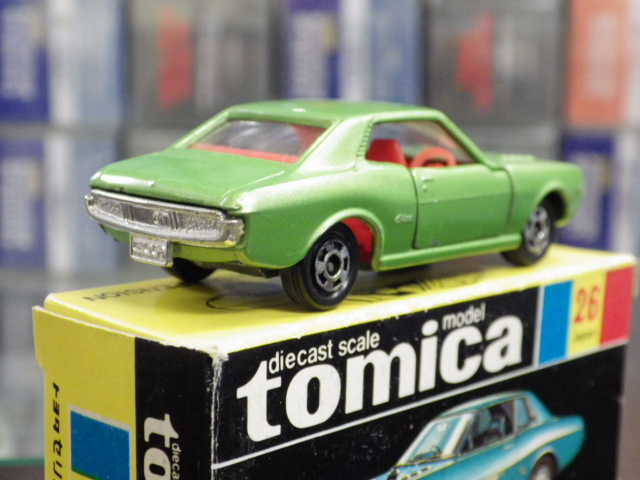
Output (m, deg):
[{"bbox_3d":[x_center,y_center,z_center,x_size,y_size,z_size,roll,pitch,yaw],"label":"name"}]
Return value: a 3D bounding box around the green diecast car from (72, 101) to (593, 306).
[{"bbox_3d":[0.005,-0.007,0.163,0.026,0.022,0.069,9,12,41],"label":"green diecast car"}]

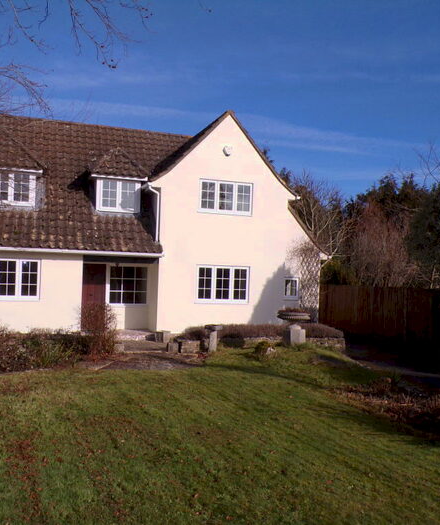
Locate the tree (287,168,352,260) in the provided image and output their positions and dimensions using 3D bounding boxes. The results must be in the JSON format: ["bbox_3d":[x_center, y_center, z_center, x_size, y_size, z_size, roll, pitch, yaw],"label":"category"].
[{"bbox_3d":[3.778,-0.634,23.943,3.600,6.530,3.600,2,-1,-18],"label":"tree"}]

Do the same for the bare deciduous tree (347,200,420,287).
[{"bbox_3d":[6.848,0.049,23.953,3.200,5.360,3.200,2,-1,-18],"label":"bare deciduous tree"}]

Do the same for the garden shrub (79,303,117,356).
[{"bbox_3d":[-3.145,1.695,14.500,0.850,1.330,0.800,2,-1,-18],"label":"garden shrub"}]

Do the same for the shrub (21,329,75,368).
[{"bbox_3d":[-3.995,1.966,13.100,1.100,0.850,0.950,2,-1,-18],"label":"shrub"}]

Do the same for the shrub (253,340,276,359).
[{"bbox_3d":[1.207,2.361,15.400,0.600,0.450,0.500,2,-1,-18],"label":"shrub"}]

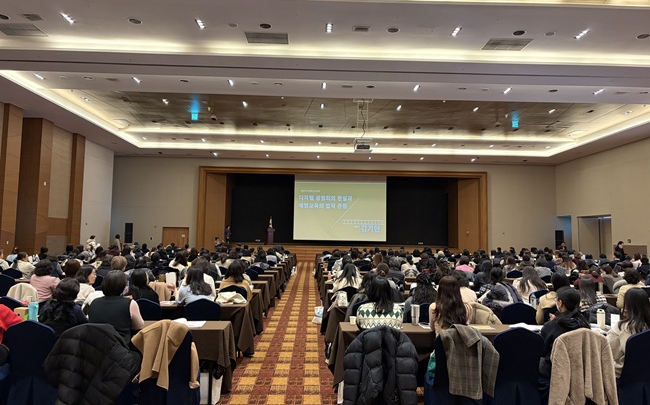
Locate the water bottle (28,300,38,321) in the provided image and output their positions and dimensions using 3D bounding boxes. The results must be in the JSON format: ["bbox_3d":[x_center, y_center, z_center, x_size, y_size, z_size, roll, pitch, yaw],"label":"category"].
[{"bbox_3d":[-2.931,1.106,4.907,0.083,0.213,0.083,1,-4,-1],"label":"water bottle"}]

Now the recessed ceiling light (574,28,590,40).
[{"bbox_3d":[7.160,-4.707,13.572,0.160,0.120,0.580,1,-4,-1],"label":"recessed ceiling light"}]

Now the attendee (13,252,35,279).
[{"bbox_3d":[-6.168,1.657,10.046,0.520,1.220,0.750,-1,-5,23],"label":"attendee"}]

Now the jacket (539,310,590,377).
[{"bbox_3d":[2.290,1.322,4.629,0.480,0.600,0.400,2,-4,-11],"label":"jacket"}]

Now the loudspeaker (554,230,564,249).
[{"bbox_3d":[16.132,2.621,33.539,0.520,1.300,0.500,1,-4,4],"label":"loudspeaker"}]

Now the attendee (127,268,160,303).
[{"bbox_3d":[-2.254,1.438,6.094,0.500,1.220,0.780,1,-4,4],"label":"attendee"}]

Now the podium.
[{"bbox_3d":[-4.019,2.542,36.116,0.620,1.203,0.500,2,-4,-19],"label":"podium"}]

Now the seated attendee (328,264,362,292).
[{"bbox_3d":[0.338,1.597,7.806,0.500,1.230,0.750,1,-4,-1],"label":"seated attendee"}]

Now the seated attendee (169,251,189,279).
[{"bbox_3d":[-3.146,1.699,10.524,0.480,1.270,0.720,1,-4,-1],"label":"seated attendee"}]

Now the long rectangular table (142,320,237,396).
[{"bbox_3d":[-1.861,1.584,4.815,1.800,0.745,0.490,1,-4,-1],"label":"long rectangular table"}]

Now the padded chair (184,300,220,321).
[{"bbox_3d":[-1.403,1.582,5.846,0.460,0.900,0.570,1,-4,-1],"label":"padded chair"}]

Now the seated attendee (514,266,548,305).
[{"bbox_3d":[3.263,1.645,7.861,0.530,1.240,0.750,1,-4,-1],"label":"seated attendee"}]

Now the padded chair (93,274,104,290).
[{"bbox_3d":[-4.103,1.770,8.918,0.450,0.900,0.560,1,-4,-1],"label":"padded chair"}]

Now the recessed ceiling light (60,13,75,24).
[{"bbox_3d":[-6.831,-4.891,12.971,0.200,0.080,0.540,1,-4,-1],"label":"recessed ceiling light"}]

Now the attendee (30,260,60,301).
[{"bbox_3d":[-4.273,1.480,7.420,0.480,1.220,0.720,1,-4,-1],"label":"attendee"}]

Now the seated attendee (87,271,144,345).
[{"bbox_3d":[-1.902,1.272,4.470,0.500,1.300,0.750,1,-4,-1],"label":"seated attendee"}]

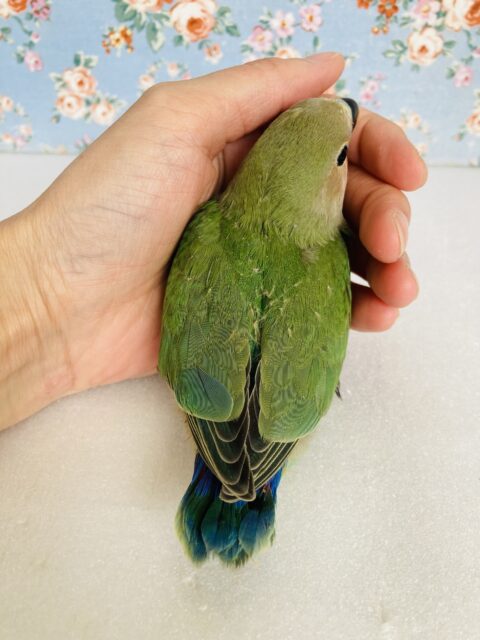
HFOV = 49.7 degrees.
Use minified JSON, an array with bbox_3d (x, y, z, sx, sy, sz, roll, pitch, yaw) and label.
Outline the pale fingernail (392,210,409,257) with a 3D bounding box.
[{"bbox_3d":[0.052,-0.028,0.165,0.004,0.014,0.011,1,-6,6],"label":"pale fingernail"}]

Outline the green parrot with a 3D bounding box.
[{"bbox_3d":[0.007,0.002,0.170,0.058,0.052,0.150,8,72,3],"label":"green parrot"}]

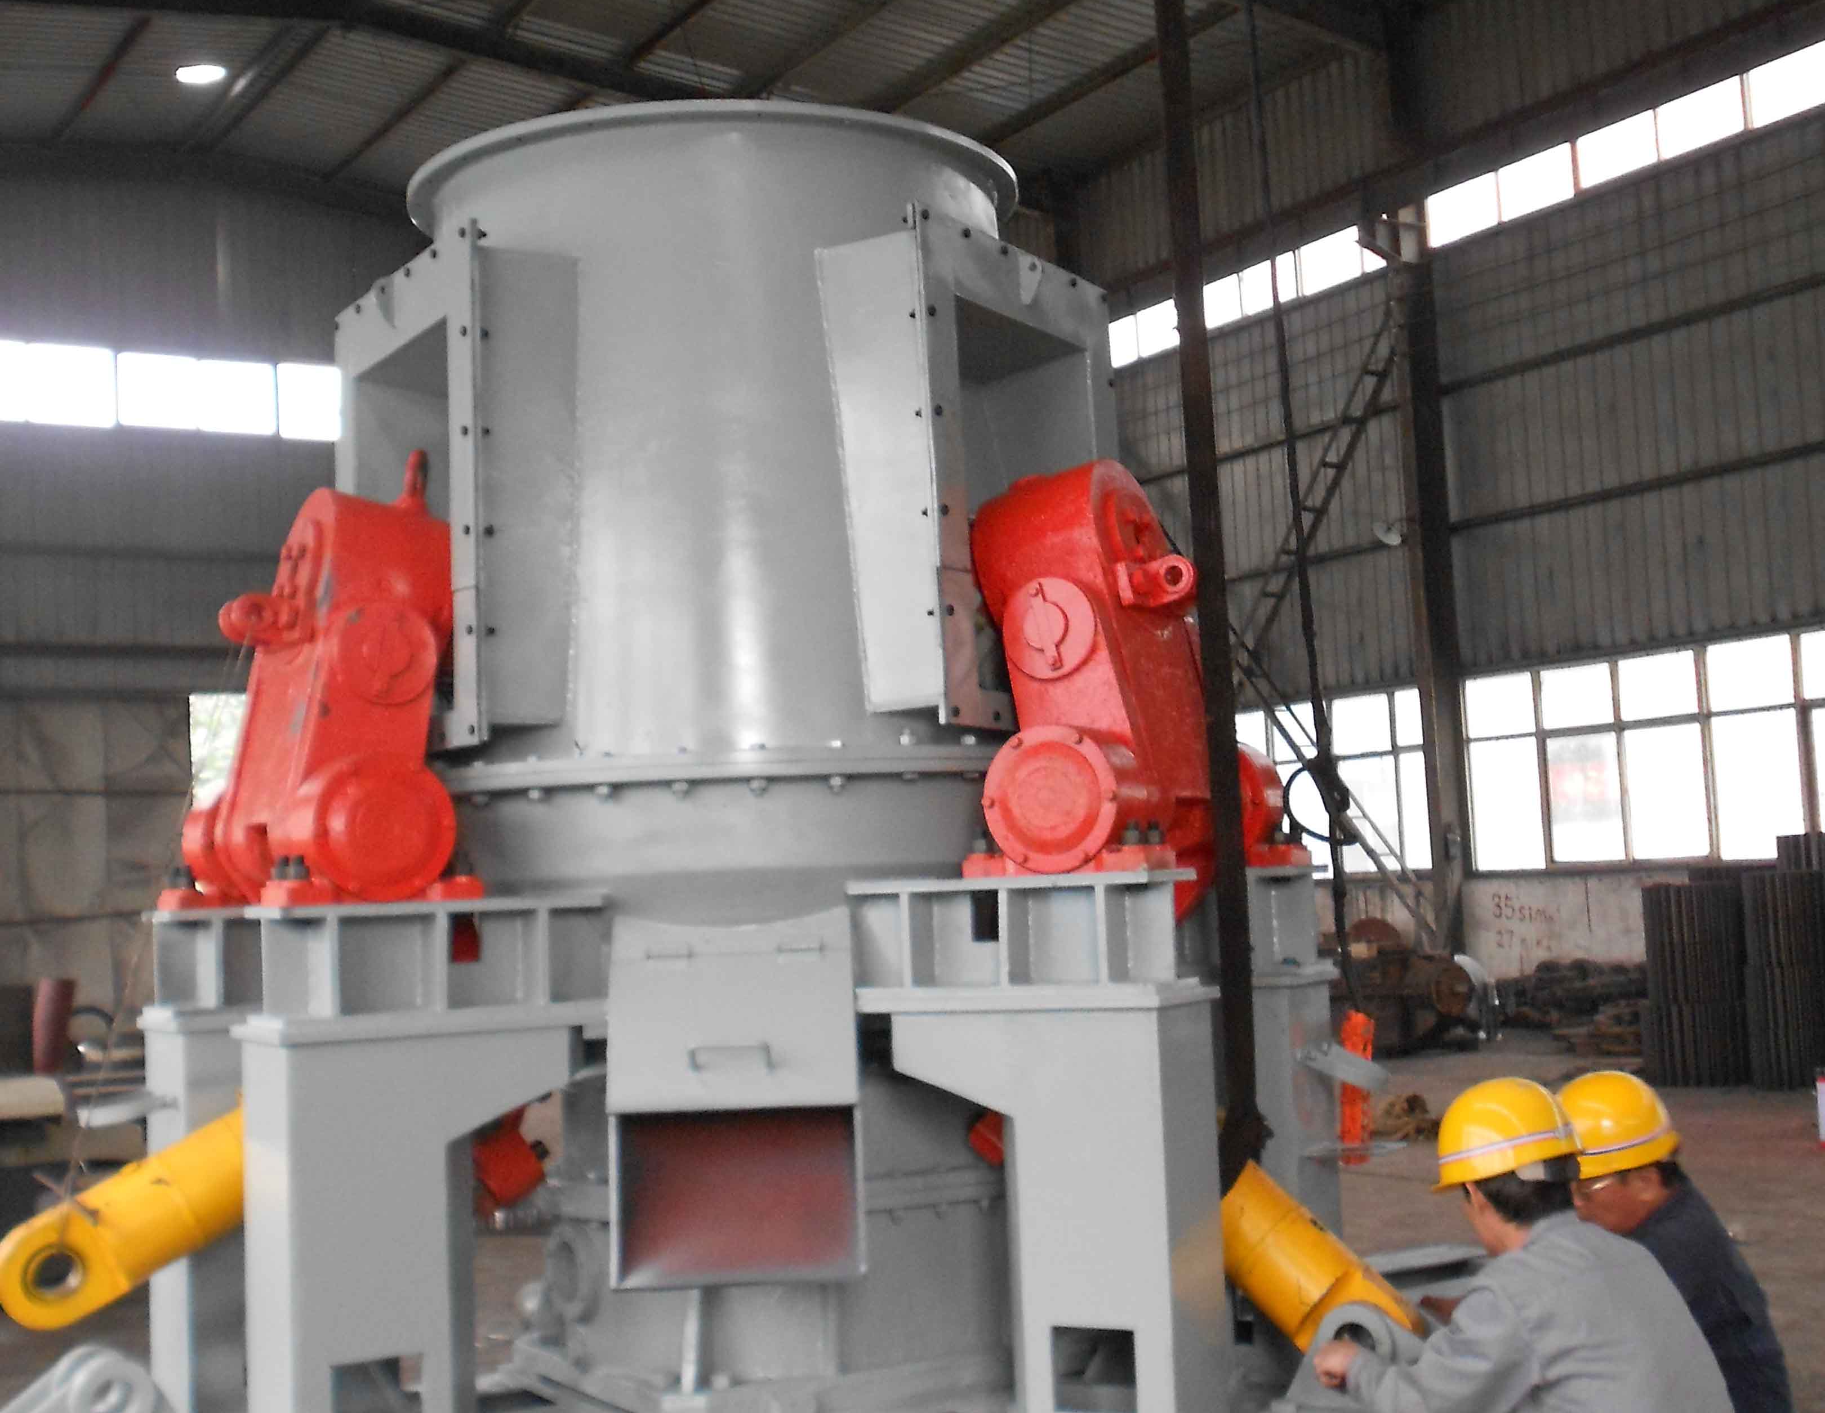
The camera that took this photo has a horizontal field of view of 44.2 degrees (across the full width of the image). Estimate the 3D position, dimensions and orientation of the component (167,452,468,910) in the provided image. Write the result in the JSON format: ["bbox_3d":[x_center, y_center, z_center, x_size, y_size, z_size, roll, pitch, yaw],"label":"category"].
[{"bbox_3d":[-1.305,0.024,5.065,0.610,1.030,0.980,1,-6,-31],"label":"component"}]

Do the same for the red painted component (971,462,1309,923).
[{"bbox_3d":[0.456,-0.006,5.104,0.620,0.980,0.980,-5,-6,27],"label":"red painted component"}]

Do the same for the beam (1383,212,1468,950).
[{"bbox_3d":[5.181,-0.734,22.159,0.400,8.191,0.300,0,-6,-30],"label":"beam"}]

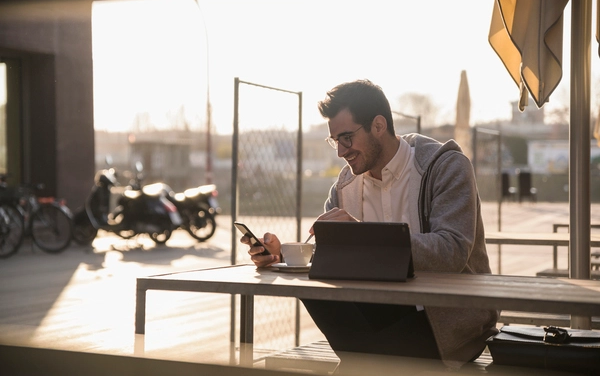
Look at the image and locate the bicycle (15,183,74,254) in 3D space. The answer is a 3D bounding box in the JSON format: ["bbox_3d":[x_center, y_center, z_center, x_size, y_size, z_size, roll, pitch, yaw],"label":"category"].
[{"bbox_3d":[-3.980,0.400,15.600,1.720,1.060,0.600,0,0,25],"label":"bicycle"}]

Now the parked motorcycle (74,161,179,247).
[{"bbox_3d":[-2.830,0.245,17.600,1.940,1.320,0.700,0,0,17],"label":"parked motorcycle"}]

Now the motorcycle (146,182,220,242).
[{"bbox_3d":[-2.250,0.300,18.600,2.030,1.220,0.750,0,0,25],"label":"motorcycle"}]

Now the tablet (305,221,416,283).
[{"bbox_3d":[0.164,0.161,2.790,0.255,0.147,0.120,0,0,19],"label":"tablet"}]

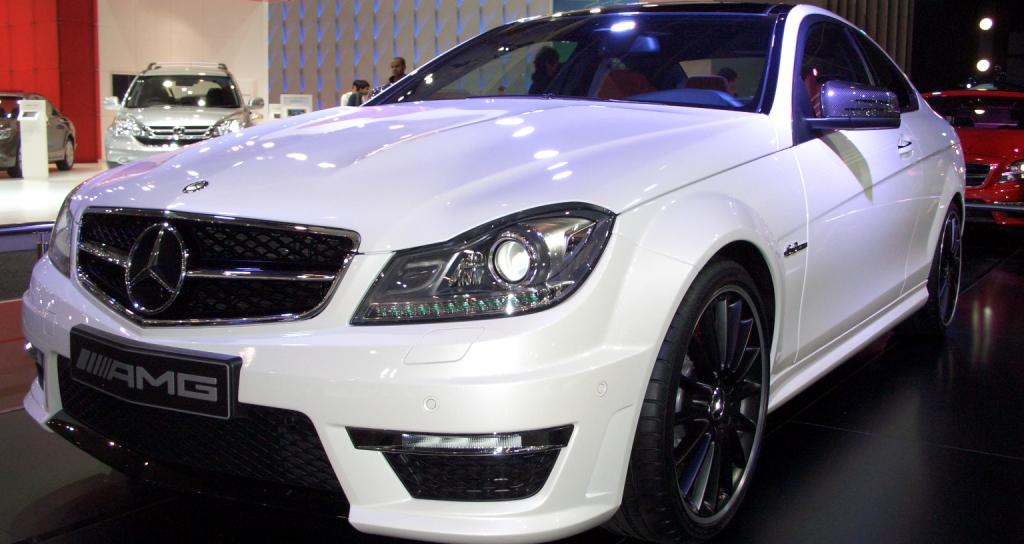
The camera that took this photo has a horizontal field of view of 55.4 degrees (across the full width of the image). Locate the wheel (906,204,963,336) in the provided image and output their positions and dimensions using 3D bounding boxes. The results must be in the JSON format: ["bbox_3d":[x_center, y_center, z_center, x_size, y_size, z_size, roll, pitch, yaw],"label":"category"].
[{"bbox_3d":[1.894,-0.022,4.495,0.250,0.637,0.637,5,9,34],"label":"wheel"}]

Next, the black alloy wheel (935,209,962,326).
[{"bbox_3d":[1.900,-0.022,4.491,0.220,0.570,0.570,5,9,34],"label":"black alloy wheel"}]

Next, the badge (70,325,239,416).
[{"bbox_3d":[-0.731,0.197,1.943,0.530,0.116,0.050,5,9,34],"label":"badge"}]

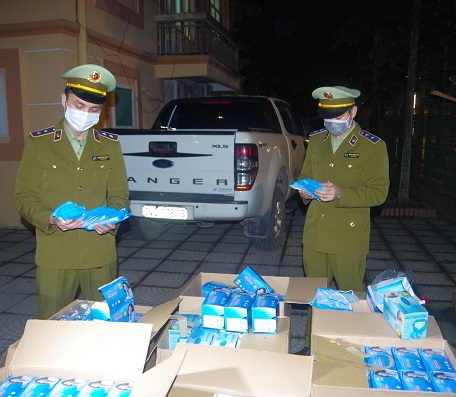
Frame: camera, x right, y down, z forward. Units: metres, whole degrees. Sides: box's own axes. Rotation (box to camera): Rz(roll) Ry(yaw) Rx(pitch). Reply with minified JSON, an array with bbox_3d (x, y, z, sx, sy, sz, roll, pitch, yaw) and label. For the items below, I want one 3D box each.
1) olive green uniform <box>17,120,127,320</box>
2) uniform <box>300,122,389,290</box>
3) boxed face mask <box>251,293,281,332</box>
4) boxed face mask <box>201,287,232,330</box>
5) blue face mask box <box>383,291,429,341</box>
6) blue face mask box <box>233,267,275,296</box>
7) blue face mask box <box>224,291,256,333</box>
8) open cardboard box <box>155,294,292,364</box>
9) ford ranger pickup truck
[{"bbox_3d":[-0.828,0.323,2.485,0.570,1.480,0.360,-4,10,-22],"label":"olive green uniform"},{"bbox_3d":[0.727,0.270,2.934,0.510,1.450,0.360,7,12,39],"label":"uniform"},{"bbox_3d":[0.168,0.487,1.927,0.100,0.100,0.180,1,10,10],"label":"boxed face mask"},{"bbox_3d":[-0.046,0.489,1.987,0.100,0.100,0.180,1,10,10],"label":"boxed face mask"},{"bbox_3d":[0.750,0.492,1.905,0.102,0.111,0.191,-4,14,-2],"label":"blue face mask box"},{"bbox_3d":[0.126,0.424,2.134,0.180,0.100,0.095,49,7,22],"label":"blue face mask box"},{"bbox_3d":[0.054,0.490,1.941,0.097,0.105,0.178,2,9,13],"label":"blue face mask box"},{"bbox_3d":[0.014,0.686,1.827,0.500,0.360,0.350,1,10,9],"label":"open cardboard box"},{"bbox_3d":[0.059,-0.524,6.775,1.880,1.820,5.350,2,10,14],"label":"ford ranger pickup truck"}]

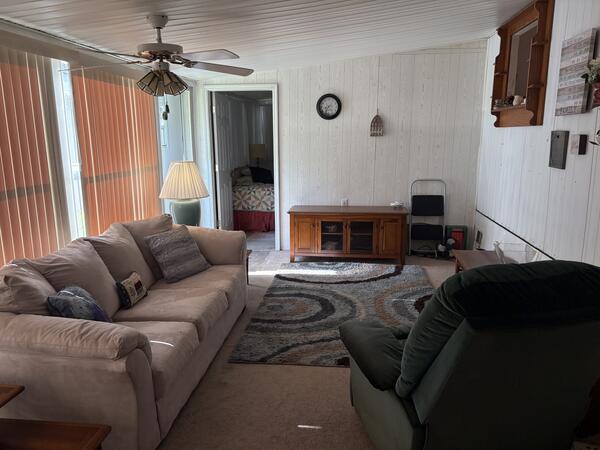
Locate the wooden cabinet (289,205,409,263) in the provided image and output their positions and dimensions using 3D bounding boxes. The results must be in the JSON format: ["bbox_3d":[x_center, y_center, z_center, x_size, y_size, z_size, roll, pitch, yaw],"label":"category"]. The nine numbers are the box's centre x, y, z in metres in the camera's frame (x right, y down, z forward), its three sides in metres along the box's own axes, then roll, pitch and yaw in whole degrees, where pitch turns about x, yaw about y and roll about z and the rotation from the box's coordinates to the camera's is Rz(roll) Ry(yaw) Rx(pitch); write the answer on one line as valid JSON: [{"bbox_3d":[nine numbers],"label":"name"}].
[{"bbox_3d":[0.569,0.115,5.437,1.376,0.611,0.471,1,12,6],"label":"wooden cabinet"}]

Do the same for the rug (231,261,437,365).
[{"bbox_3d":[0.469,0.690,4.109,1.637,0.020,2.379,1,12,6],"label":"rug"}]

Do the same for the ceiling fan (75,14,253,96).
[{"bbox_3d":[-0.897,-1.081,2.886,1.300,0.497,1.300,1,12,6],"label":"ceiling fan"}]

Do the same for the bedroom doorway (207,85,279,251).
[{"bbox_3d":[-0.704,-0.704,5.769,0.894,2.098,0.130,1,12,6],"label":"bedroom doorway"}]

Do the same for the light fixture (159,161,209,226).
[{"bbox_3d":[-1.055,-0.220,4.203,0.482,0.738,0.482,1,12,6],"label":"light fixture"}]

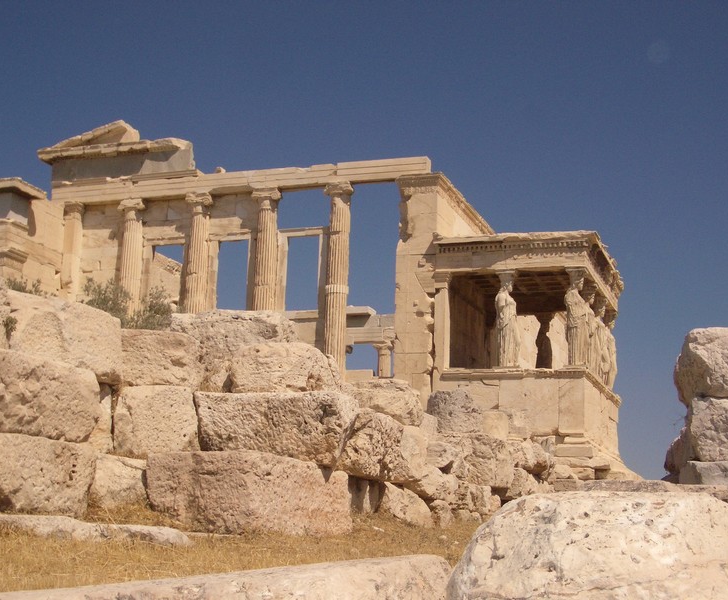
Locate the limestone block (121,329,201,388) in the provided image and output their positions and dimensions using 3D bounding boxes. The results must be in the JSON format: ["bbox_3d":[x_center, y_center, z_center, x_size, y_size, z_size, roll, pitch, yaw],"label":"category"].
[{"bbox_3d":[-2.436,0.749,13.800,0.868,0.648,0.850,2,-12,0],"label":"limestone block"}]

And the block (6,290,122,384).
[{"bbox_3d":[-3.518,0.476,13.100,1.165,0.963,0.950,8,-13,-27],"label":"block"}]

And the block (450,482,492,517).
[{"bbox_3d":[1.618,3.035,17.200,0.605,0.488,0.500,2,-12,0],"label":"block"}]

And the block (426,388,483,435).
[{"bbox_3d":[1.443,1.824,18.300,0.859,0.682,0.750,2,-12,0],"label":"block"}]

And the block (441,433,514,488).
[{"bbox_3d":[1.745,2.526,17.700,1.039,0.813,0.850,3,-12,-5],"label":"block"}]

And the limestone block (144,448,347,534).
[{"bbox_3d":[-1.300,2.293,13.400,2.316,0.907,1.000,2,-12,2],"label":"limestone block"}]

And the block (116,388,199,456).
[{"bbox_3d":[-2.483,1.518,13.800,0.908,0.808,0.850,2,-12,0],"label":"block"}]

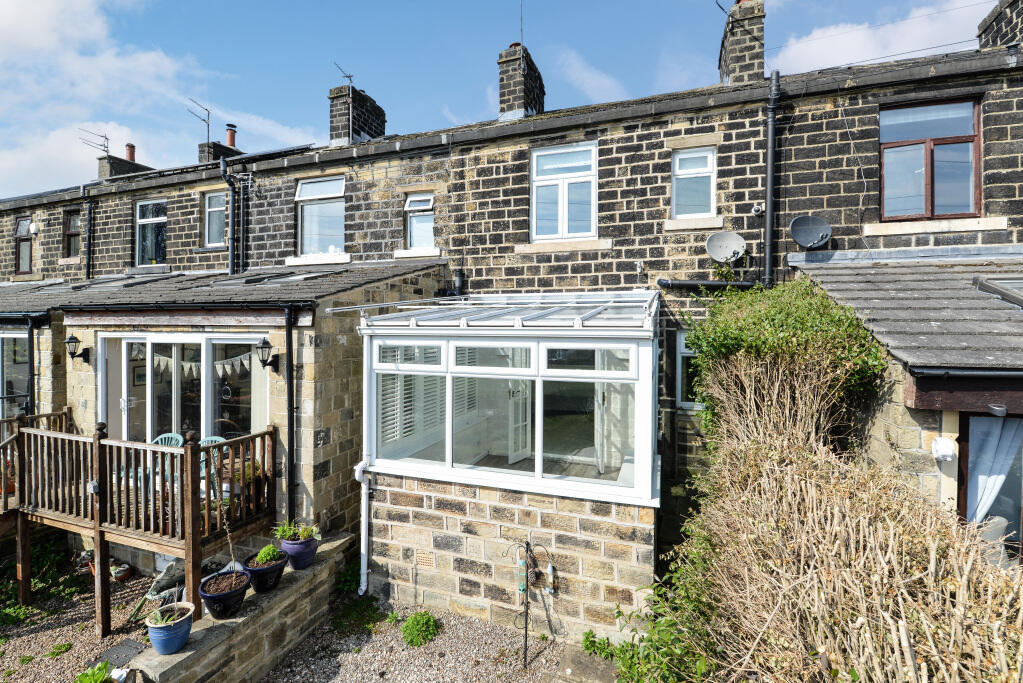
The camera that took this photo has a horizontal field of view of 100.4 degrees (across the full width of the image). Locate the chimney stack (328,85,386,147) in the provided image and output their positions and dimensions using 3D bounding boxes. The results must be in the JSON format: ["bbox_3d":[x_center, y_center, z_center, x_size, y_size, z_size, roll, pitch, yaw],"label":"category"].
[{"bbox_3d":[-4.434,-6.134,12.383,0.715,1.646,1.568,1,1,17],"label":"chimney stack"}]

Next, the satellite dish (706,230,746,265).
[{"bbox_3d":[3.107,-1.355,6.148,0.519,0.456,0.353,0,1,13],"label":"satellite dish"}]

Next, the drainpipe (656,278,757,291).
[{"bbox_3d":[2.975,-0.865,6.493,1.450,0.127,0.137,1,1,17],"label":"drainpipe"}]

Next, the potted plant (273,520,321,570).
[{"bbox_3d":[-2.160,2.079,4.351,0.404,0.434,0.385,1,2,17],"label":"potted plant"}]

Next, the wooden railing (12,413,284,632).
[{"bbox_3d":[-4.252,1.975,4.950,2.950,2.225,0.911,1,1,17],"label":"wooden railing"}]

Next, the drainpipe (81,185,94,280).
[{"bbox_3d":[-10.578,-2.709,10.618,0.095,2.308,0.200,1,2,17],"label":"drainpipe"}]

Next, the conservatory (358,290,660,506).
[{"bbox_3d":[0.273,0.290,5.402,2.960,2.090,3.140,1,1,17],"label":"conservatory"}]

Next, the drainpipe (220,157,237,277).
[{"bbox_3d":[-5.792,-2.491,8.730,0.120,2.300,0.330,1,1,17],"label":"drainpipe"}]

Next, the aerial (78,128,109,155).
[{"bbox_3d":[-13.176,-6.394,13.413,0.400,0.670,0.820,1,1,17],"label":"aerial"}]

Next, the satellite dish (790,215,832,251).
[{"bbox_3d":[4.105,-1.492,5.835,0.519,0.456,0.353,0,1,13],"label":"satellite dish"}]

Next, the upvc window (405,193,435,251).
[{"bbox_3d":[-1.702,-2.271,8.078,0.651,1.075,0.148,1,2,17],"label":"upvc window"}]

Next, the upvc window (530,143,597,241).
[{"bbox_3d":[0.881,-2.491,7.193,1.129,1.608,0.099,1,2,17],"label":"upvc window"}]

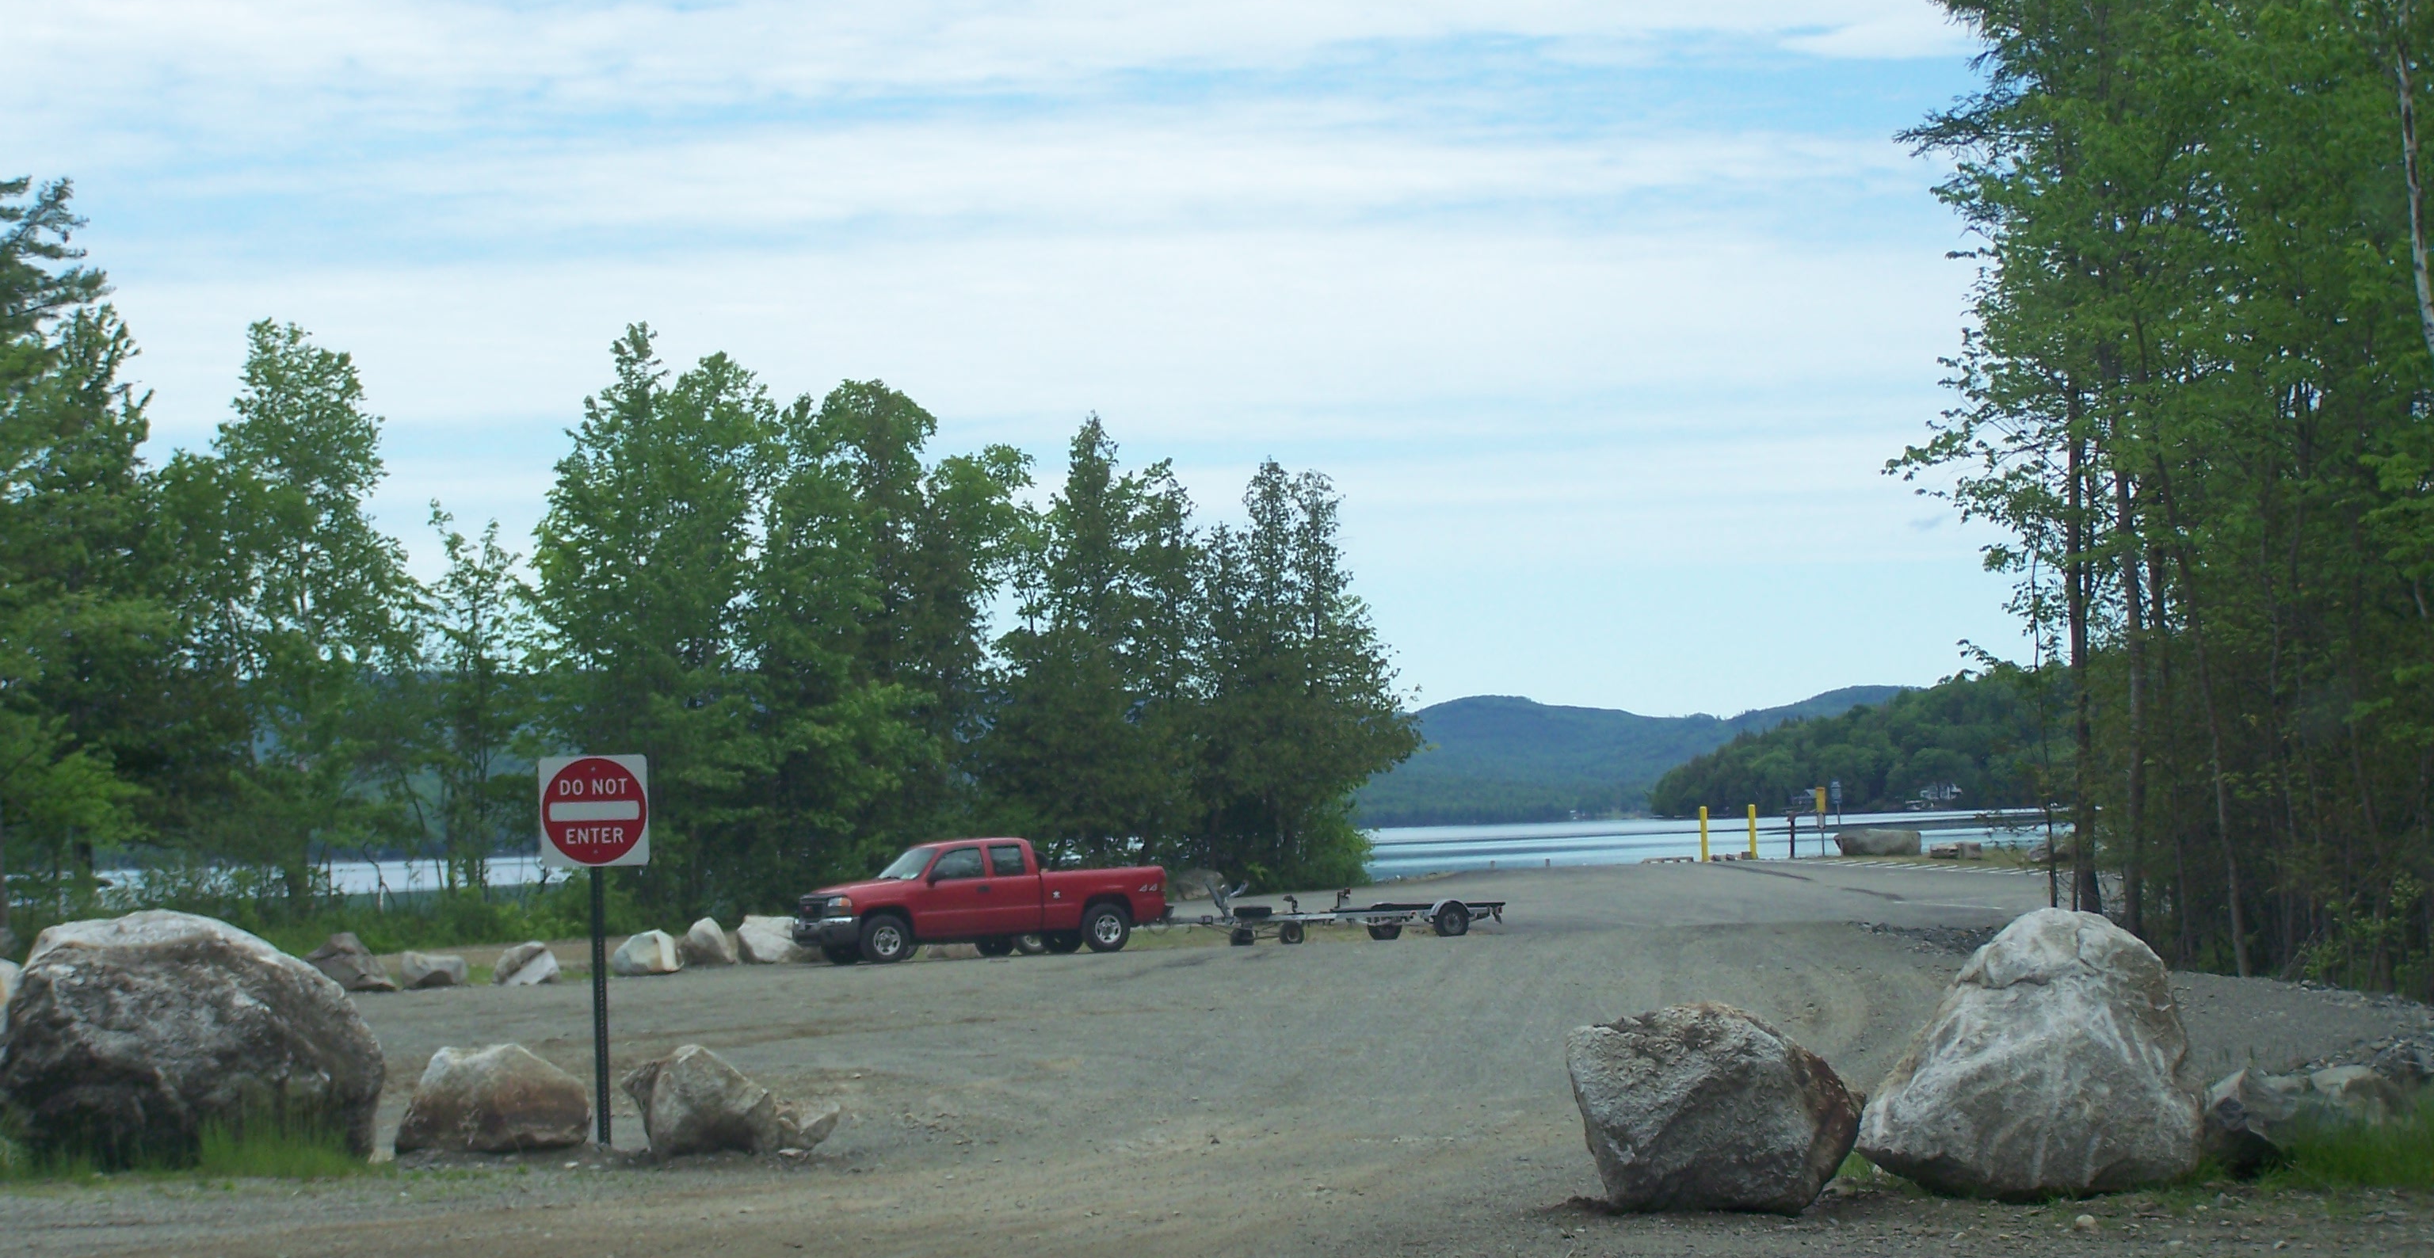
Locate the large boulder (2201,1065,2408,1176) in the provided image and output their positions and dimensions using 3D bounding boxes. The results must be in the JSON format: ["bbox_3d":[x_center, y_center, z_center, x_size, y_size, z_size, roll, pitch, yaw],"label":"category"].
[{"bbox_3d":[4.706,2.109,20.900,0.950,0.500,0.750,-3,-2,12],"label":"large boulder"}]

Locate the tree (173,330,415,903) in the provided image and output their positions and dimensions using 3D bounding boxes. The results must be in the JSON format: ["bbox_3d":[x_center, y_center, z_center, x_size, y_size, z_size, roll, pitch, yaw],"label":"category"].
[{"bbox_3d":[-19.831,-0.245,104.000,5.381,12.758,5.200,-1,-2,-11],"label":"tree"}]

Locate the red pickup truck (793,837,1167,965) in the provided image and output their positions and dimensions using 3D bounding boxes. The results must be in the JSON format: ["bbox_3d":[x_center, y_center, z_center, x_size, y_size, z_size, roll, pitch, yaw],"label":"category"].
[{"bbox_3d":[-3.665,4.125,74.500,5.800,1.880,2.000,-1,-2,-26],"label":"red pickup truck"}]

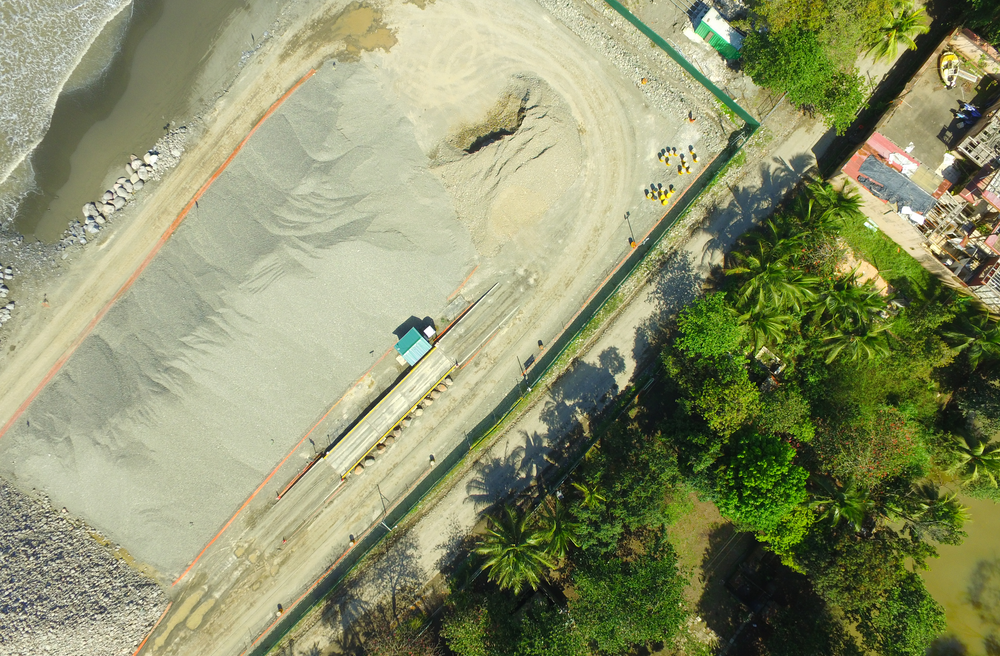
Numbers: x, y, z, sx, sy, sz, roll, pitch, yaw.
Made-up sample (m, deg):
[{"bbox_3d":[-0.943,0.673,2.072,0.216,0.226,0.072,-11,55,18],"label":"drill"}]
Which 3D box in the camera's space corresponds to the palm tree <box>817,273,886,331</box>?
[{"bbox_3d":[39.870,-3.000,68.500,7.800,8.400,6.600,0,92,0],"label":"palm tree"}]

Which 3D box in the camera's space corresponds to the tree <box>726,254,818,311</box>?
[{"bbox_3d":[30.520,-5.100,68.030,9.600,9.300,7.200,0,92,0],"label":"tree"}]

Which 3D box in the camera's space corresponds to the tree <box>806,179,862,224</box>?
[{"bbox_3d":[38.220,-14.530,68.400,6.400,7.800,5.600,0,92,0],"label":"tree"}]

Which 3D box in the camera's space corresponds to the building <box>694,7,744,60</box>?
[{"bbox_3d":[26.890,-35.710,70.240,5.900,2.750,2.300,40,92,-1],"label":"building"}]

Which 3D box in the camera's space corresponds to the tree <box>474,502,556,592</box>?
[{"bbox_3d":[1.680,25.010,69.170,9.200,9.500,10.100,0,92,0],"label":"tree"}]

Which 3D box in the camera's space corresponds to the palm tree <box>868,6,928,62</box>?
[{"bbox_3d":[44.130,-32.790,67.110,7.000,9.000,6.600,0,92,0],"label":"palm tree"}]

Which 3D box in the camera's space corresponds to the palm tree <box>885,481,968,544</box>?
[{"bbox_3d":[49.470,21.310,69.500,8.800,8.000,7.000,0,92,0],"label":"palm tree"}]

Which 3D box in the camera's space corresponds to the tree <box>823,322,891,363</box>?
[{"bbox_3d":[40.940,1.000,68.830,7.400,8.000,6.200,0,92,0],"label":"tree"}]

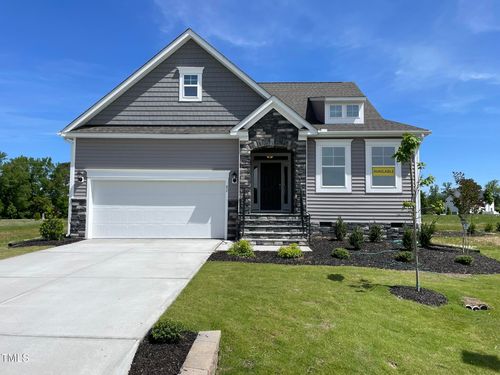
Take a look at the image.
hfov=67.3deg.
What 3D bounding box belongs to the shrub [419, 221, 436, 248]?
[{"bbox_3d":[5.483,1.436,11.600,0.556,0.865,0.520,0,-3,0],"label":"shrub"}]

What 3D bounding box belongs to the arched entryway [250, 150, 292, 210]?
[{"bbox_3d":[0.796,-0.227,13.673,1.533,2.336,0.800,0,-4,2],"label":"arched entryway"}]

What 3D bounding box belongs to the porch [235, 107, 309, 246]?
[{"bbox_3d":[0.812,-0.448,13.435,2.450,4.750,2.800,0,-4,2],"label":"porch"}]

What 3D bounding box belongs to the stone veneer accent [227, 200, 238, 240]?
[{"bbox_3d":[-0.618,1.168,13.500,0.431,1.474,0.130,0,-3,0],"label":"stone veneer accent"}]

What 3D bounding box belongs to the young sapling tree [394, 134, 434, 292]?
[{"bbox_3d":[2.753,0.435,6.285,0.660,2.620,0.620,0,-4,2],"label":"young sapling tree"}]

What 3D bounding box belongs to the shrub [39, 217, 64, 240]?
[{"bbox_3d":[-6.916,1.453,13.100,0.890,0.778,0.820,0,-3,0],"label":"shrub"}]

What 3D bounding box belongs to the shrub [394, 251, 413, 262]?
[{"bbox_3d":[3.849,1.731,9.400,0.463,0.293,0.460,0,-3,0],"label":"shrub"}]

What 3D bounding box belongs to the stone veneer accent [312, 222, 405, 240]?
[{"bbox_3d":[3.873,1.542,13.220,3.485,0.599,0.140,0,-3,0],"label":"stone veneer accent"}]

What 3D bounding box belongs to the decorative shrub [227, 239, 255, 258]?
[{"bbox_3d":[-0.232,1.569,9.700,0.723,0.478,0.680,0,-3,0],"label":"decorative shrub"}]

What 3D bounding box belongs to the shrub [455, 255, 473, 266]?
[{"bbox_3d":[4.841,1.655,8.515,0.410,0.270,0.410,0,-4,2],"label":"shrub"}]

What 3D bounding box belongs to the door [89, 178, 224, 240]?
[{"bbox_3d":[-3.346,0.794,13.680,4.929,2.171,0.120,0,-3,0],"label":"door"}]

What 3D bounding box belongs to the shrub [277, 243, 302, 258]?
[{"bbox_3d":[1.035,1.631,9.718,0.660,0.410,0.640,0,-4,2],"label":"shrub"}]

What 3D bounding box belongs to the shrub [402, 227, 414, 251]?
[{"bbox_3d":[4.658,1.491,11.000,0.381,0.697,0.400,0,-3,0],"label":"shrub"}]

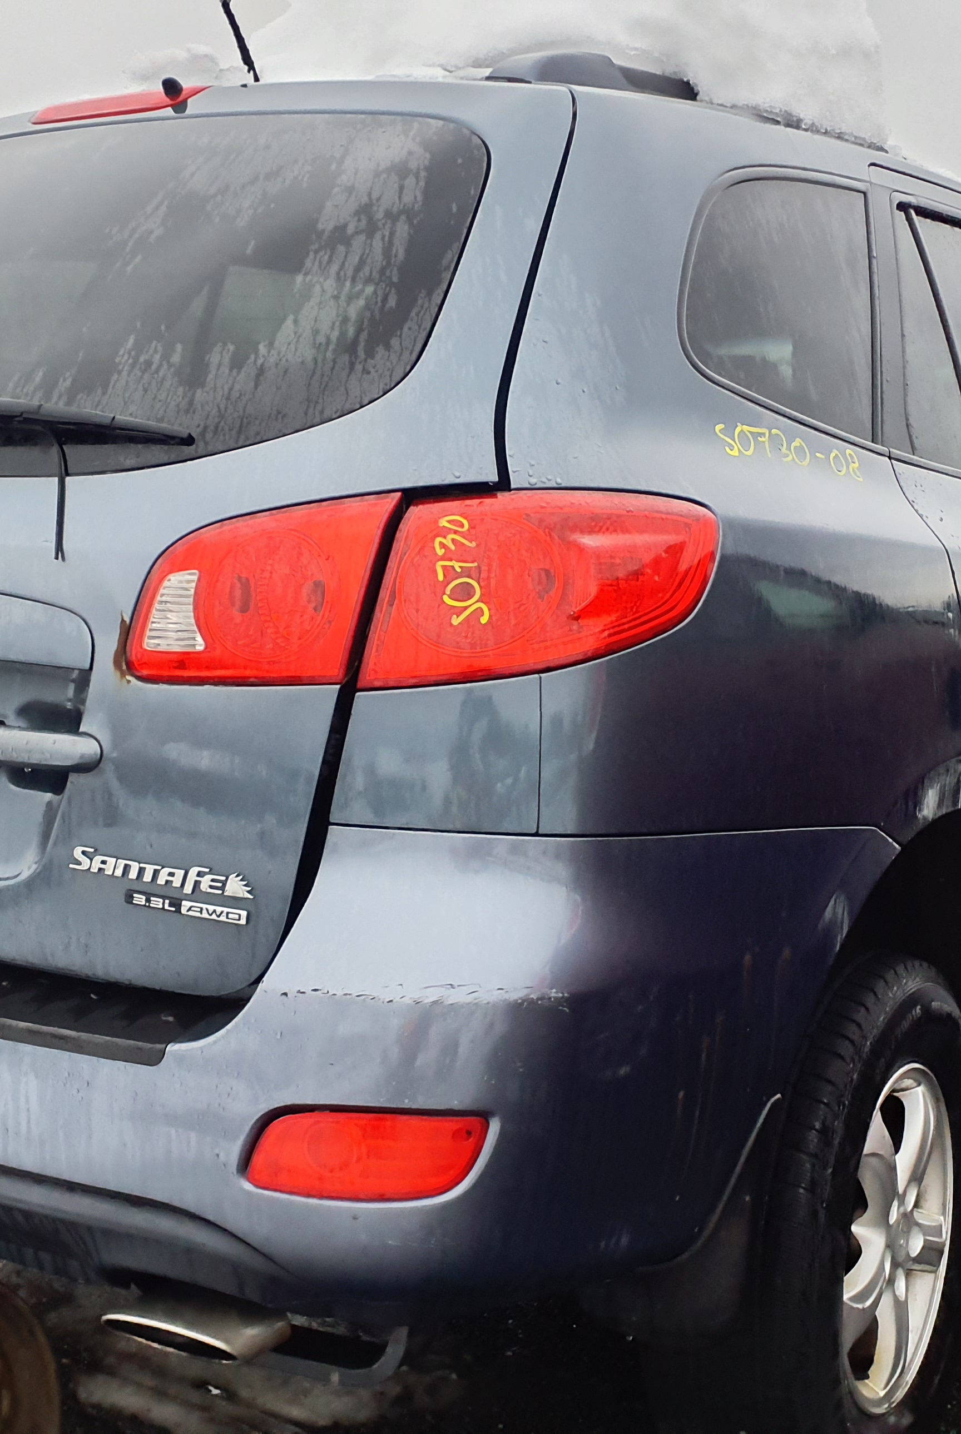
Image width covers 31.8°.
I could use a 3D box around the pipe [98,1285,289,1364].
[{"bbox_3d":[-0.255,0.558,1.582,0.158,0.066,0.135,5,7,27],"label":"pipe"}]

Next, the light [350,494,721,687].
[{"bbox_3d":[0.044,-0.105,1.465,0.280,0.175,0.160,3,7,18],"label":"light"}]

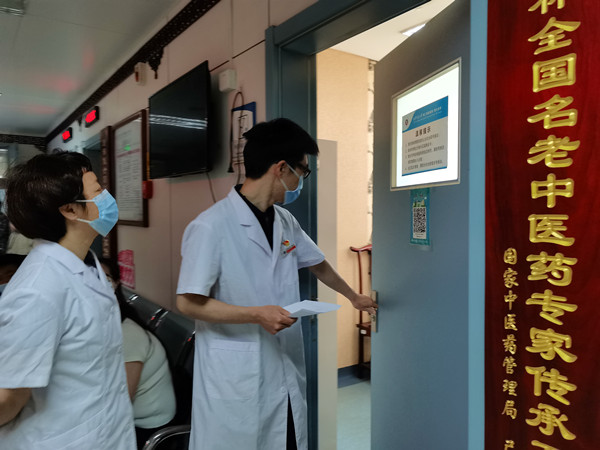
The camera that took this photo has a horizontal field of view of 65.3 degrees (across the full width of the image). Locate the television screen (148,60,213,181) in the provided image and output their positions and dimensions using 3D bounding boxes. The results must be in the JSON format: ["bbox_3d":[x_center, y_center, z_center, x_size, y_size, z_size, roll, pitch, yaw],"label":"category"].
[{"bbox_3d":[-0.709,-0.558,2.728,0.045,0.535,0.910,-2,3,-35],"label":"television screen"}]

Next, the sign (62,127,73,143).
[{"bbox_3d":[-2.927,-1.129,5.886,0.045,0.135,0.480,-2,3,-35],"label":"sign"}]

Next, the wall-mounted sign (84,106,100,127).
[{"bbox_3d":[-2.089,-1.077,4.696,0.045,0.130,0.500,-2,3,-35],"label":"wall-mounted sign"}]

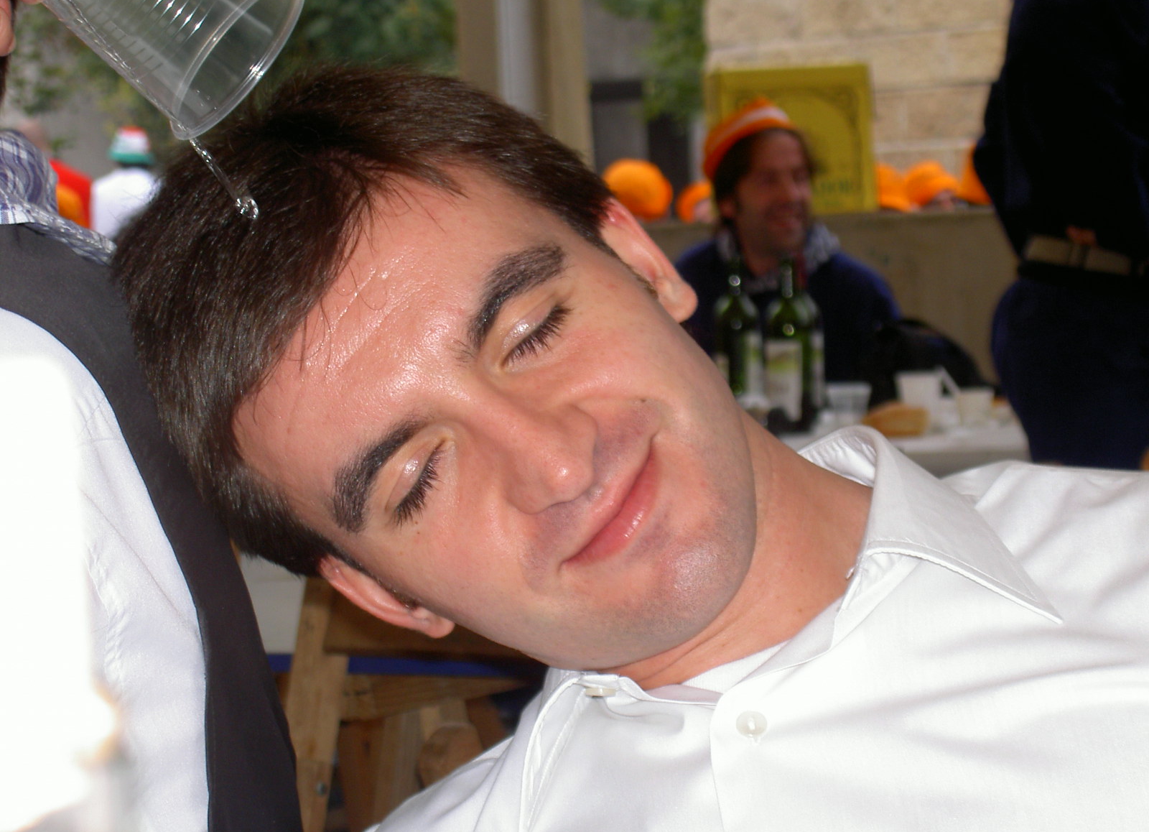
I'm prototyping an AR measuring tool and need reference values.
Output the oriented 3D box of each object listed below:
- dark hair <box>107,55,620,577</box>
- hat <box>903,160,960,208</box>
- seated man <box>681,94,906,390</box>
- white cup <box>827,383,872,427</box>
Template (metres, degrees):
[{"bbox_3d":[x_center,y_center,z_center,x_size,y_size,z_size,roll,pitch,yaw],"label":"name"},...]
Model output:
[{"bbox_3d":[-0.077,-0.039,1.193,0.190,0.180,0.200,38,0,-8],"label":"dark hair"},{"bbox_3d":[1.563,-1.010,14.500,0.270,0.160,0.240,-14,0,31],"label":"hat"},{"bbox_3d":[0.410,0.060,6.130,0.550,1.280,0.720,-4,6,-17],"label":"seated man"},{"bbox_3d":[0.476,-0.019,5.750,0.077,0.077,0.077,-2,6,0],"label":"white cup"}]

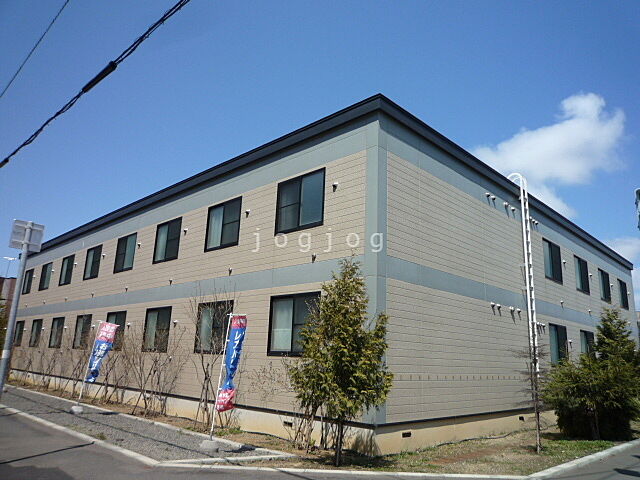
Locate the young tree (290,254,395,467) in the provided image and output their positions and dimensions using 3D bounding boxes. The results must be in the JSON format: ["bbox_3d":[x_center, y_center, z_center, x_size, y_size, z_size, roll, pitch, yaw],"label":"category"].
[{"bbox_3d":[0.400,1.959,7.933,1.650,3.500,1.650,2,-14,0],"label":"young tree"}]

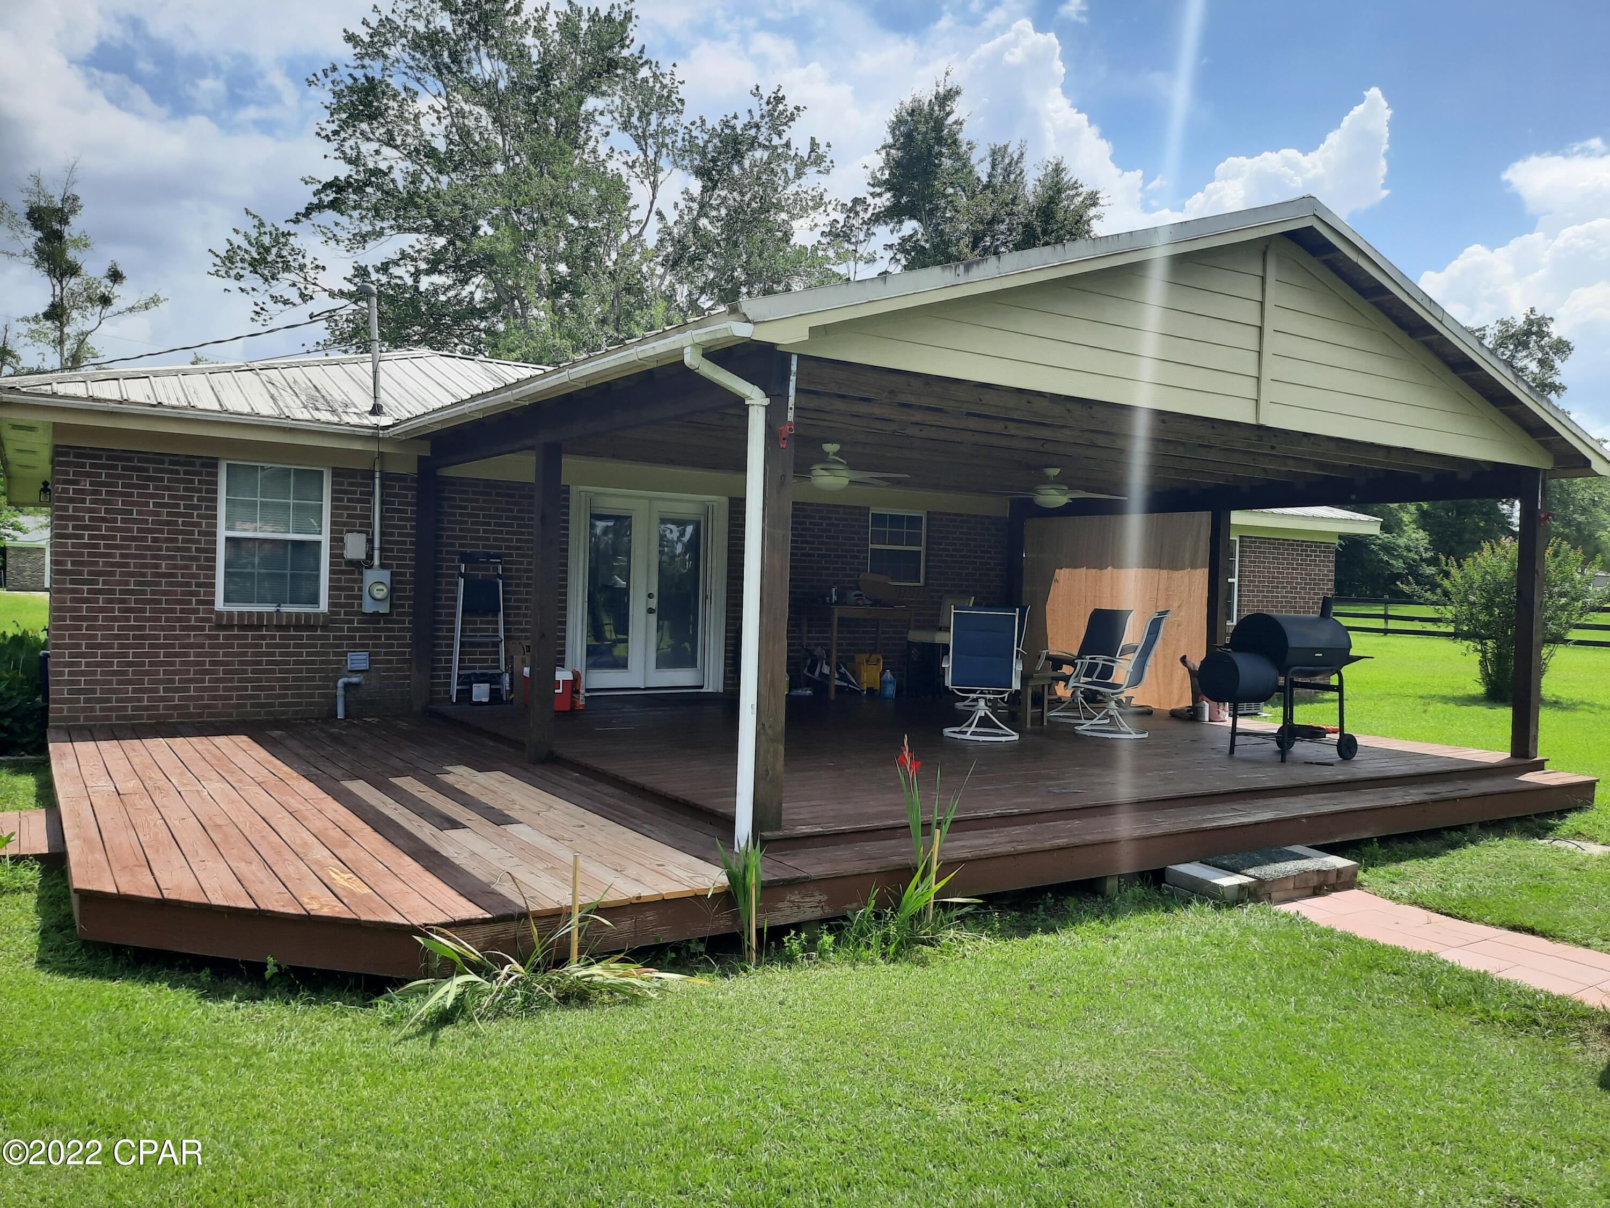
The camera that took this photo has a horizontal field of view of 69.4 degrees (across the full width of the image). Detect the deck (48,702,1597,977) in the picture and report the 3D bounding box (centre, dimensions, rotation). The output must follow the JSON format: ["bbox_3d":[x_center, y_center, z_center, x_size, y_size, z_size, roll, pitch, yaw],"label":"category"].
[{"bbox_3d":[0.177,1.284,9.477,10.543,0.377,6.851,2,1,-34],"label":"deck"}]

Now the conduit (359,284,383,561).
[{"bbox_3d":[-3.997,-1.625,10.702,0.234,2.554,0.111,2,1,-34],"label":"conduit"}]

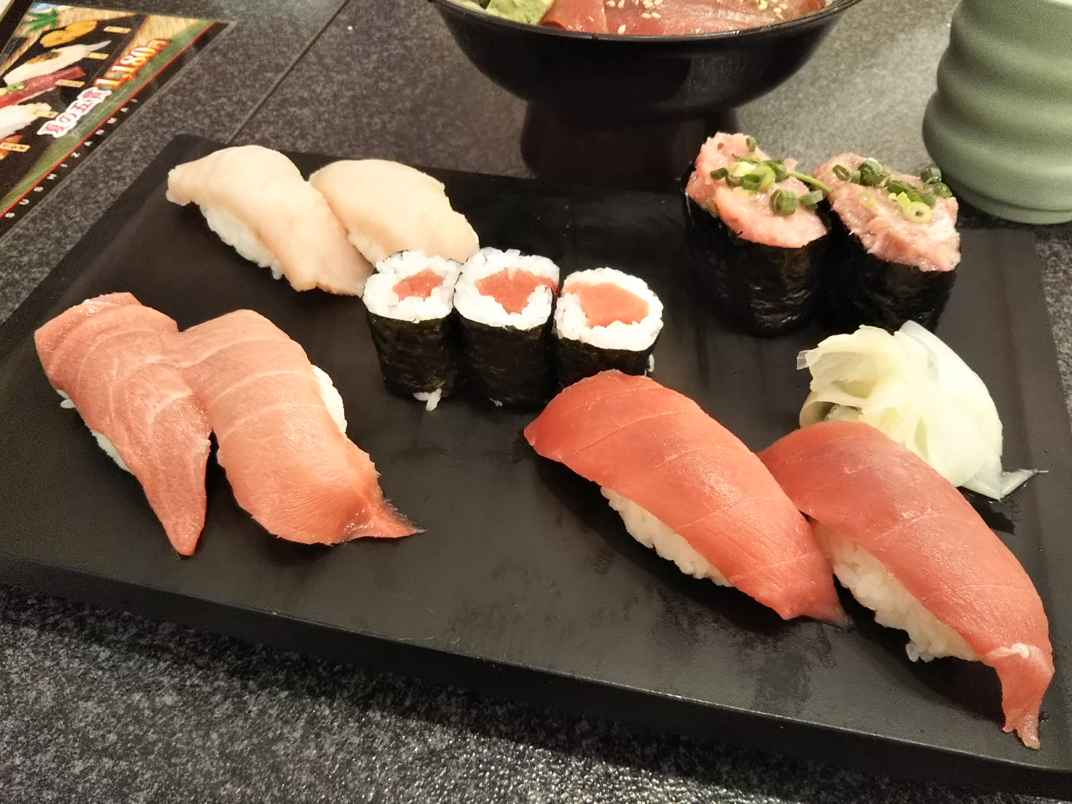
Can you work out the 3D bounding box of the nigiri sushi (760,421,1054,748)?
[{"bbox_3d":[0.084,0.030,0.206,0.031,0.030,0.086,-24,51,-19],"label":"nigiri sushi"}]

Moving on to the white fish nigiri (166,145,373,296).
[{"bbox_3d":[-0.088,-0.066,0.300,0.088,0.030,0.032,33,57,28],"label":"white fish nigiri"}]

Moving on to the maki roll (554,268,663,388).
[{"bbox_3d":[0.019,-0.016,0.254,0.029,0.026,0.030,-1,48,1],"label":"maki roll"}]

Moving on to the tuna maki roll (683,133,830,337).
[{"bbox_3d":[0.064,-0.049,0.273,0.033,0.040,0.056,-16,49,-13],"label":"tuna maki roll"}]

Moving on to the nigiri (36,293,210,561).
[{"bbox_3d":[-0.106,-0.005,0.244,0.035,0.032,0.087,-31,54,-24],"label":"nigiri"}]

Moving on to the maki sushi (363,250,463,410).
[{"bbox_3d":[-0.031,-0.020,0.255,0.029,0.032,0.029,-1,48,1],"label":"maki sushi"}]

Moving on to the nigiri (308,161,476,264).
[{"bbox_3d":[-0.046,-0.059,0.291,0.034,0.031,0.080,-34,55,-26],"label":"nigiri"}]

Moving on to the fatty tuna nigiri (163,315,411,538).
[{"bbox_3d":[-0.069,0.001,0.237,0.036,0.032,0.092,-29,53,-22],"label":"fatty tuna nigiri"}]

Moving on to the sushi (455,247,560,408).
[{"bbox_3d":[-0.007,-0.019,0.254,0.029,0.031,0.031,-3,48,0],"label":"sushi"}]

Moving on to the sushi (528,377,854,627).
[{"bbox_3d":[0.033,0.015,0.222,0.032,0.031,0.089,-33,55,-25],"label":"sushi"}]

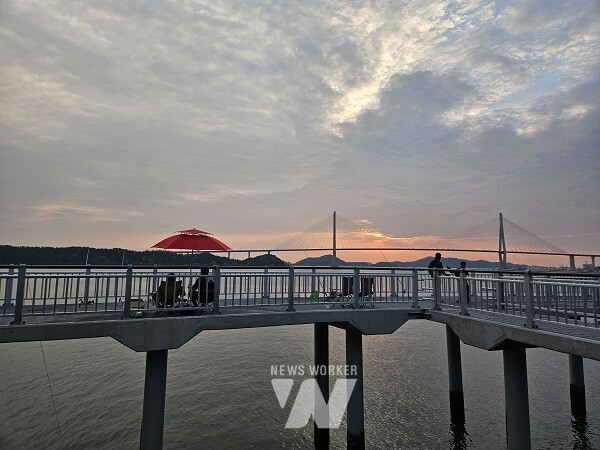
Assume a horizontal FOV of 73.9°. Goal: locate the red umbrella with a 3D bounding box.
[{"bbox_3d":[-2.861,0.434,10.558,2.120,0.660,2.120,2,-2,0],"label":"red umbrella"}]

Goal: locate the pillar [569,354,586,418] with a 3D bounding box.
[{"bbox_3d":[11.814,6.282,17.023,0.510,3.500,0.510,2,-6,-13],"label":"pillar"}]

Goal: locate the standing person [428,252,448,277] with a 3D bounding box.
[{"bbox_3d":[4.887,1.851,14.039,0.620,1.720,0.500,0,-6,7],"label":"standing person"}]

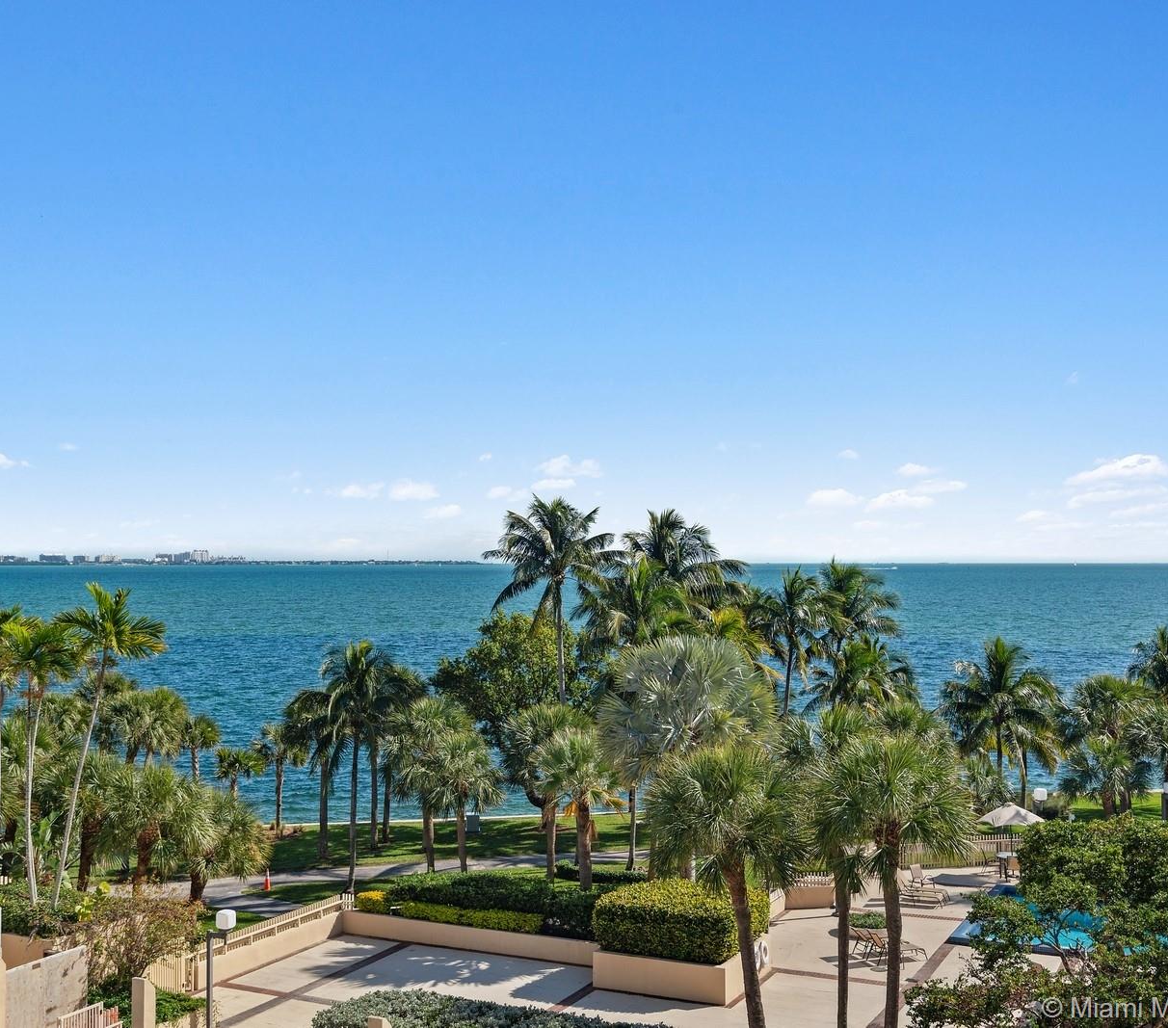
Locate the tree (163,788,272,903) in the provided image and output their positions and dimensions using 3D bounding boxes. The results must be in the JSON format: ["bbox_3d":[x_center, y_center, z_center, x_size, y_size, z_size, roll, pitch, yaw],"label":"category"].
[{"bbox_3d":[-12.799,11.632,51.945,3.780,4.170,3.700,0,-2,0],"label":"tree"}]

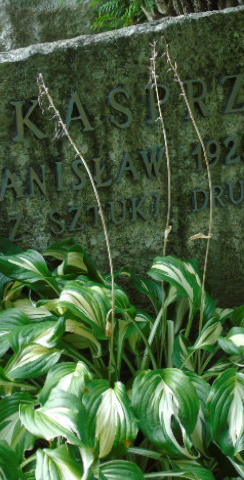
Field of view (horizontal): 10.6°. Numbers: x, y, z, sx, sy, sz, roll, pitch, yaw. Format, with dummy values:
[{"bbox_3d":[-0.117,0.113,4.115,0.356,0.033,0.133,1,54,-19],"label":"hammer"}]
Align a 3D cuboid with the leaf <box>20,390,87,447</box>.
[{"bbox_3d":[-0.103,0.268,1.970,0.098,0.074,0.070,-4,20,0],"label":"leaf"}]

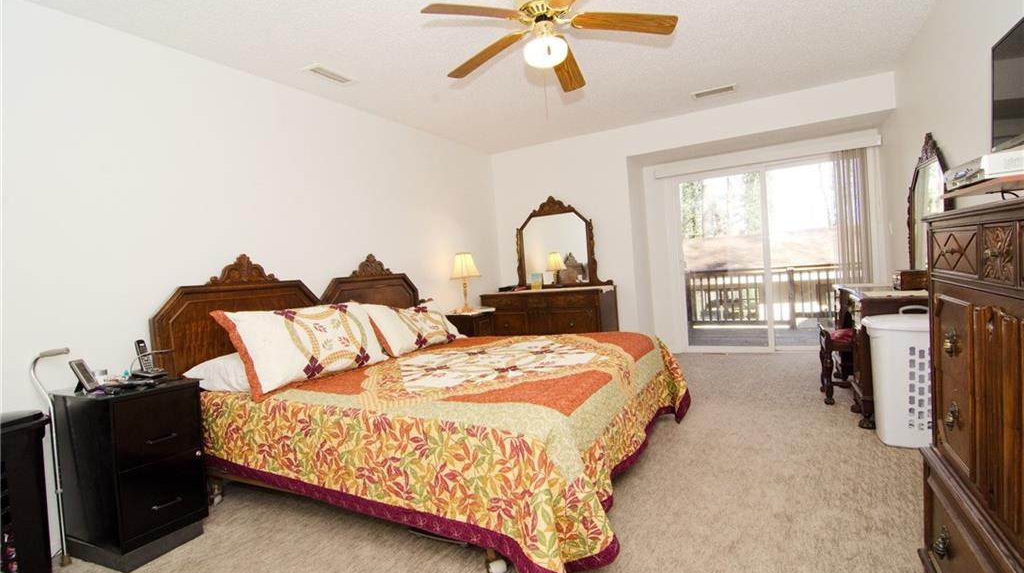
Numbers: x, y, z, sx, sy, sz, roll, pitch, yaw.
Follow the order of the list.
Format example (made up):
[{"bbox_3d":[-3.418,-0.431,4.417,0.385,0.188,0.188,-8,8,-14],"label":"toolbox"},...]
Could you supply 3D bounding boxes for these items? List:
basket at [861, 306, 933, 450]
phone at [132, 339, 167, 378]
[{"bbox_3d":[2.205,0.510,2.499,0.440,0.730,0.350,-2,3,30],"label":"basket"},{"bbox_3d":[-1.688,0.327,2.138,0.160,0.180,0.100,-2,3,30],"label":"phone"}]

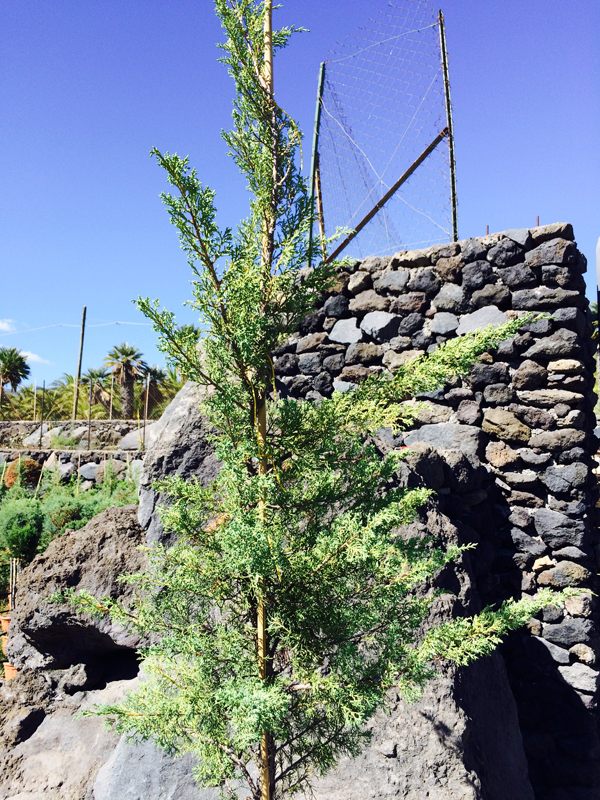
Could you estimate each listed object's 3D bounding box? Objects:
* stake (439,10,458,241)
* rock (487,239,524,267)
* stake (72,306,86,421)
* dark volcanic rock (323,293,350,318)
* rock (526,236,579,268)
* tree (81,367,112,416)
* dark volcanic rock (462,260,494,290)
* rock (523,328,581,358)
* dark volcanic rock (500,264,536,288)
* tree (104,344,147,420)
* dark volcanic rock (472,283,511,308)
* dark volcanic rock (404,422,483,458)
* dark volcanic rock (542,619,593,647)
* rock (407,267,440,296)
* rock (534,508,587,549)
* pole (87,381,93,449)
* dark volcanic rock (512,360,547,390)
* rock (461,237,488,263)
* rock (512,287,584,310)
[{"bbox_3d":[1.060,-1.980,4.791,0.035,1.770,0.035,-2,-8,0],"label":"stake"},{"bbox_3d":[1.337,-0.960,4.361,0.235,0.182,0.200,-4,-9,27],"label":"rock"},{"bbox_3d":[-8.972,-1.505,27.245,0.140,4.690,0.140,2,-6,0],"label":"stake"},{"bbox_3d":[0.275,-0.724,5.187,0.211,0.187,0.210,-3,-7,29],"label":"dark volcanic rock"},{"bbox_3d":[1.598,-0.943,4.258,0.315,0.189,0.260,-4,-9,27],"label":"rock"},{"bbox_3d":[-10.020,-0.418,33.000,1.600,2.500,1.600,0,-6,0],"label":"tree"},{"bbox_3d":[1.246,-0.869,4.677,0.210,0.211,0.220,-3,-7,29],"label":"dark volcanic rock"},{"bbox_3d":[1.666,-0.374,4.439,0.339,0.197,0.300,-3,-7,29],"label":"rock"},{"bbox_3d":[1.479,-0.847,4.557,0.236,0.178,0.240,-3,-7,29],"label":"dark volcanic rock"},{"bbox_3d":[-8.332,-0.836,32.000,2.050,3.700,2.050,0,-6,0],"label":"tree"},{"bbox_3d":[1.248,-0.674,4.367,0.238,0.155,0.200,-4,-9,27],"label":"dark volcanic rock"},{"bbox_3d":[1.017,0.287,4.750,0.523,0.273,0.360,-3,-7,29],"label":"dark volcanic rock"},{"bbox_3d":[1.578,1.373,3.939,0.281,0.164,0.240,-4,-9,27],"label":"dark volcanic rock"},{"bbox_3d":[0.846,-0.811,4.590,0.235,0.205,0.200,-4,-9,27],"label":"rock"},{"bbox_3d":[1.567,0.773,4.032,0.288,0.227,0.250,-4,-9,27],"label":"rock"},{"bbox_3d":[-4.417,0.299,14.106,0.045,1.526,0.045,0,-8,0],"label":"pole"},{"bbox_3d":[1.438,-0.153,4.199,0.200,0.183,0.200,-4,-9,27],"label":"dark volcanic rock"},{"bbox_3d":[1.224,-1.056,4.703,0.186,0.185,0.210,-3,-7,29],"label":"rock"},{"bbox_3d":[1.570,-0.641,4.235,0.418,0.149,0.270,-4,-9,27],"label":"rock"}]

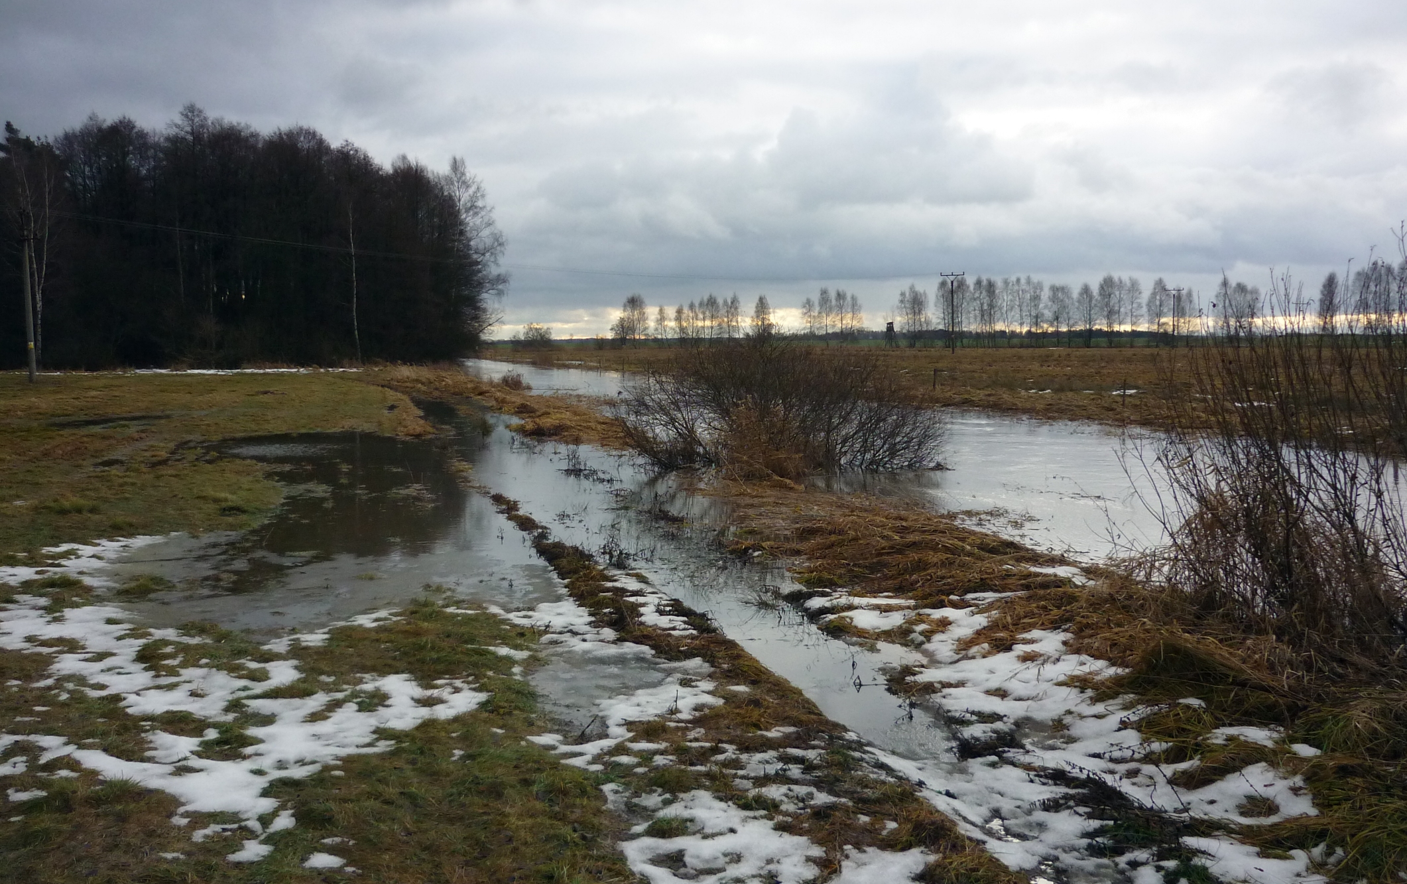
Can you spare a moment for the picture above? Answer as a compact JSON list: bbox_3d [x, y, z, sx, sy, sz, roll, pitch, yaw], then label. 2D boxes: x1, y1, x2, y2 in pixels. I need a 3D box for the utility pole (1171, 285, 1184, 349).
[{"bbox_3d":[76.555,-20.010,218.000,3.000,9.800,0.300,4,6,38],"label":"utility pole"}]

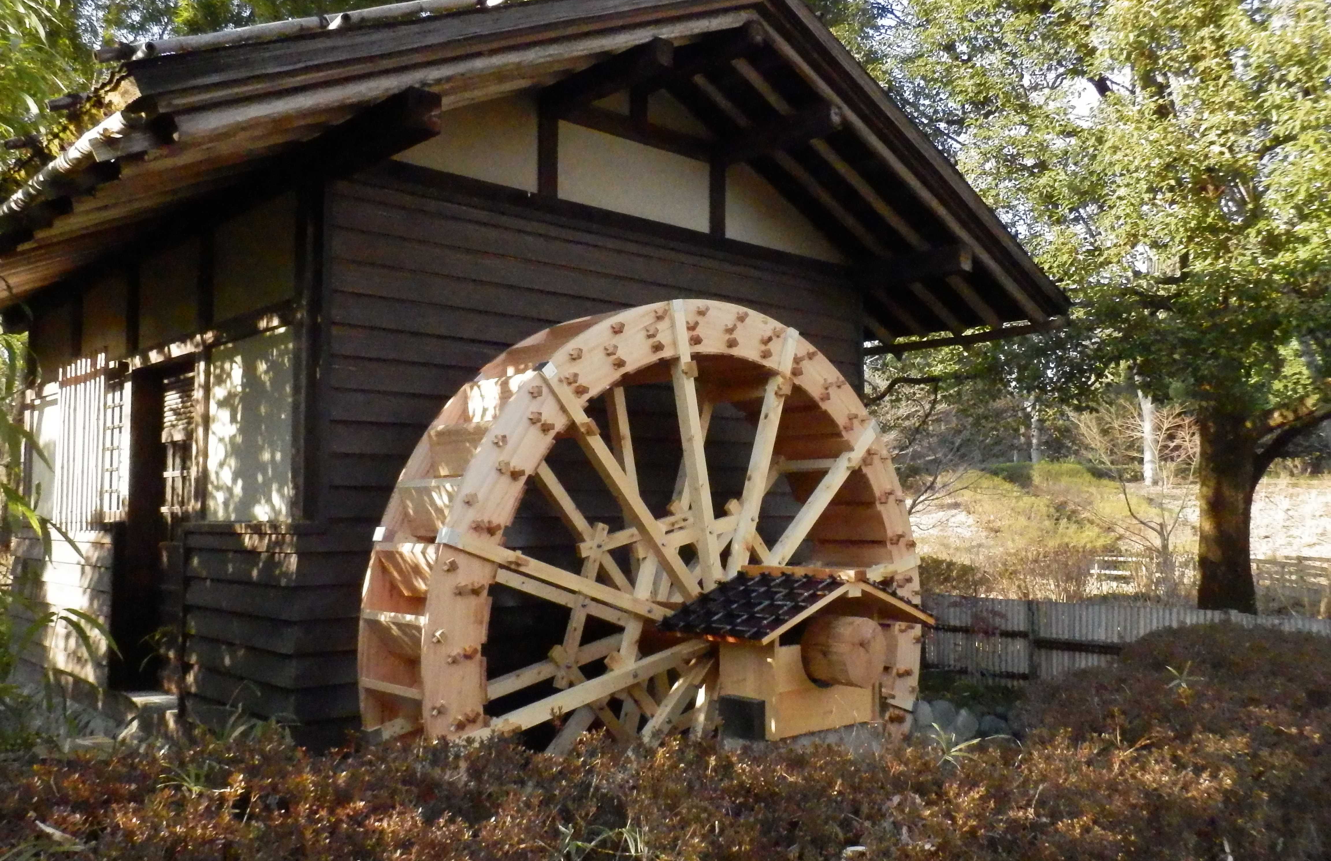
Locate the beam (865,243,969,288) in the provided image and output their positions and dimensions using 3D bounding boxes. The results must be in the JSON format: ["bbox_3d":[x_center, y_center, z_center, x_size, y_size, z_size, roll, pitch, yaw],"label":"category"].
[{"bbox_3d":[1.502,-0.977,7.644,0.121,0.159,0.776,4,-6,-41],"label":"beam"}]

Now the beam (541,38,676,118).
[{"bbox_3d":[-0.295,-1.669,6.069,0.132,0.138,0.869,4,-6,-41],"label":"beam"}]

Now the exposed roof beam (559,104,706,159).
[{"bbox_3d":[-0.164,-1.601,6.805,1.050,0.132,0.104,4,-6,-41],"label":"exposed roof beam"}]

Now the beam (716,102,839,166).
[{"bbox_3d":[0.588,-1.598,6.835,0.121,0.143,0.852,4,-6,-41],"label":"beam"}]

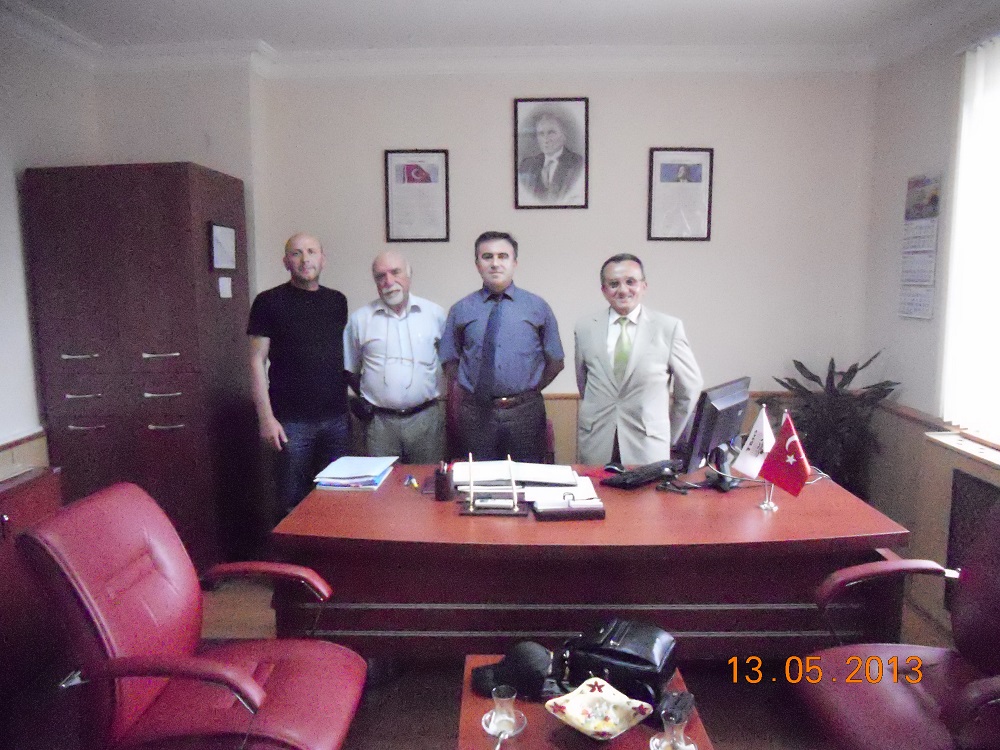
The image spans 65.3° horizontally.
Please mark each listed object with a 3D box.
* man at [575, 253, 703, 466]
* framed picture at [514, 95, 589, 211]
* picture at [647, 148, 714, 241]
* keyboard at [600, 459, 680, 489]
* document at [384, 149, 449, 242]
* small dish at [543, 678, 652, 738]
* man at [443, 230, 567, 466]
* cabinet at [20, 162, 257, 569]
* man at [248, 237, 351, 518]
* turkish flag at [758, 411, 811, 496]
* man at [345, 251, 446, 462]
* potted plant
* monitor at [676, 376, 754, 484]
[{"bbox_3d":[0.607,0.289,3.514,0.571,1.645,0.340,2,9,14],"label":"man"},{"bbox_3d":[0.301,-1.280,4.506,0.424,0.626,0.030,0,7,1],"label":"framed picture"},{"bbox_3d":[1.052,-1.047,4.528,0.369,0.530,0.030,0,7,1],"label":"picture"},{"bbox_3d":[0.569,0.400,3.137,0.155,0.030,0.440,7,11,39],"label":"keyboard"},{"bbox_3d":[-0.455,-0.976,4.251,0.350,0.491,0.025,0,9,2],"label":"document"},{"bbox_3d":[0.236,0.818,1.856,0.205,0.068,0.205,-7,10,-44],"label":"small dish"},{"bbox_3d":[0.011,0.240,3.509,0.551,1.745,0.340,0,7,1],"label":"man"},{"bbox_3d":[-1.834,-0.005,4.133,0.771,2.075,0.700,0,7,1],"label":"cabinet"},{"bbox_3d":[-1.003,0.170,3.951,0.525,1.750,0.320,-2,9,-11],"label":"man"},{"bbox_3d":[0.997,0.275,2.733,0.180,0.290,0.070,1,9,6],"label":"turkish flag"},{"bbox_3d":[-0.464,0.275,3.569,0.481,1.661,0.350,-1,7,-4],"label":"man"},{"bbox_3d":[1.638,0.470,3.896,0.580,1.173,0.550,0,9,0],"label":"potted plant"},{"bbox_3d":[0.882,0.228,3.077,0.180,0.389,0.437,7,11,39],"label":"monitor"}]

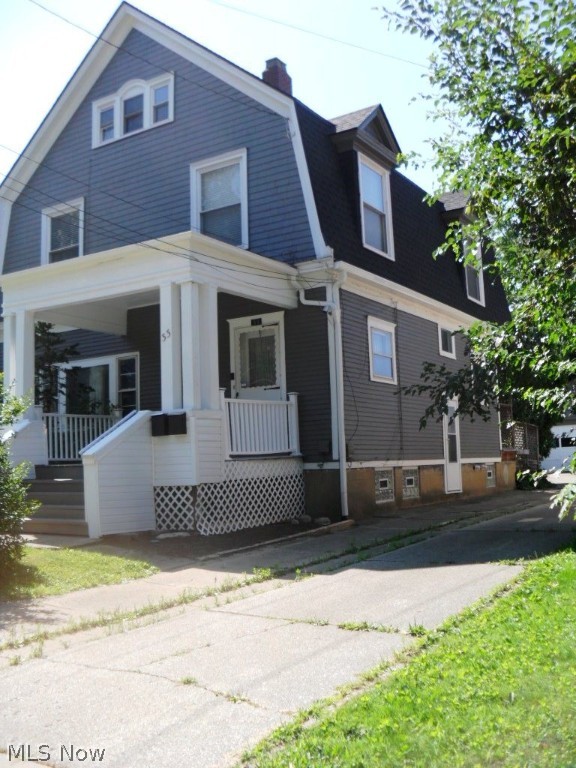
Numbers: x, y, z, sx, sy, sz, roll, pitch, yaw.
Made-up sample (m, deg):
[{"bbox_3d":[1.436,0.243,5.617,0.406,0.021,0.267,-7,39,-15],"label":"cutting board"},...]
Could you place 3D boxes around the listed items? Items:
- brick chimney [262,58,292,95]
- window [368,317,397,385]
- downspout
[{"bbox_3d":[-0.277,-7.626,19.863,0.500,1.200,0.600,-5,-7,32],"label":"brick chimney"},{"bbox_3d":[1.802,-0.607,14.565,0.110,1.170,1.140,-5,-7,32],"label":"window"},{"bbox_3d":[0.555,0.170,13.041,0.850,4.080,0.180,-5,-7,32],"label":"downspout"}]

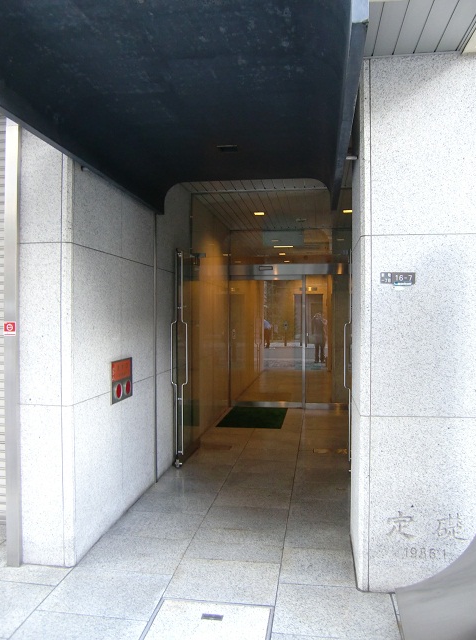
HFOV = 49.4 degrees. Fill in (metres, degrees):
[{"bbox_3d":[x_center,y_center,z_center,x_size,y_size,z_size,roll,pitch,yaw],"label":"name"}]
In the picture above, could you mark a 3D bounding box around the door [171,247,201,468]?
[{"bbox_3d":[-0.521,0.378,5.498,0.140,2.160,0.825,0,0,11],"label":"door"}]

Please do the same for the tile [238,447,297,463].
[{"bbox_3d":[0.338,1.466,5.581,0.606,0.025,0.452,0,0,9],"label":"tile"}]

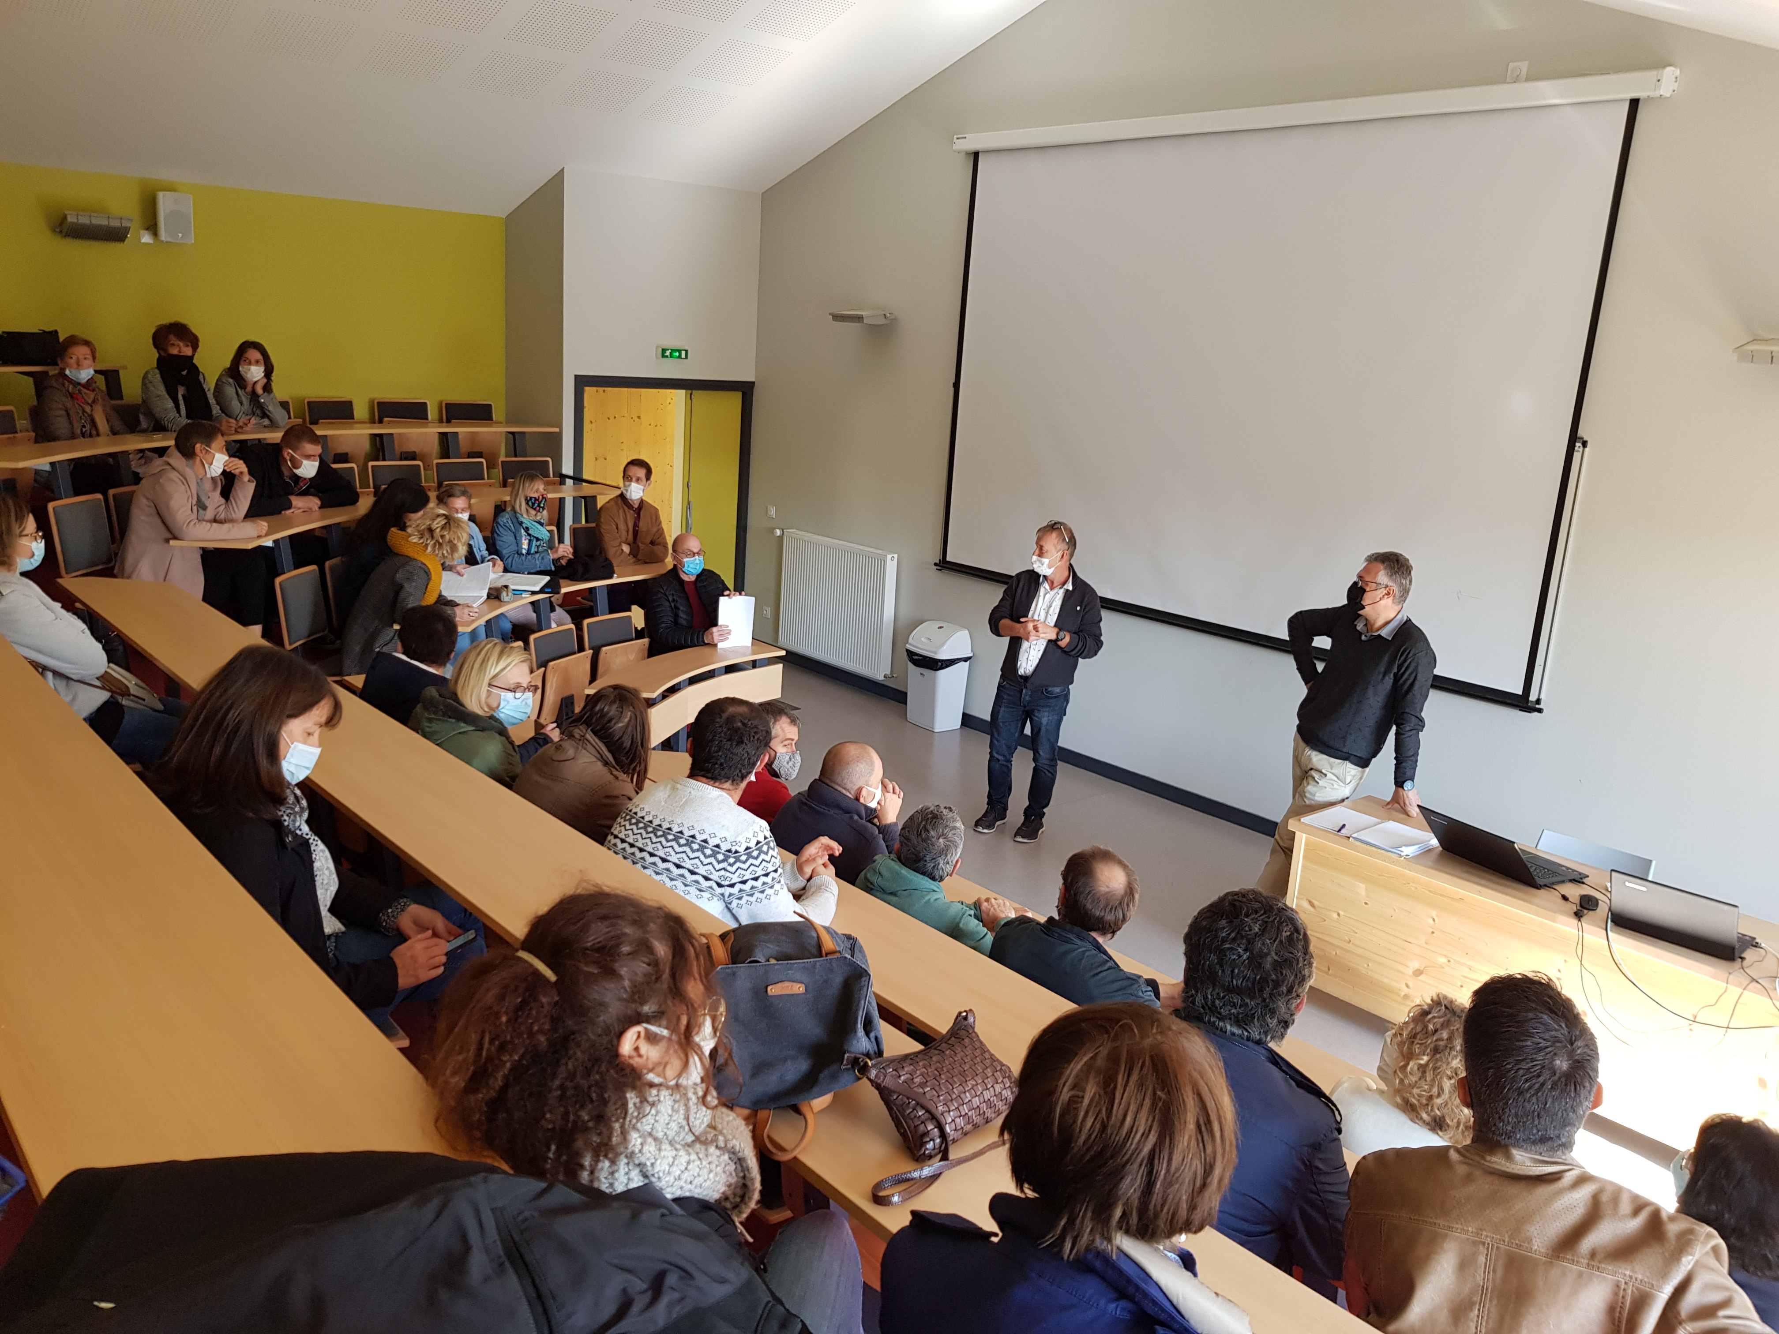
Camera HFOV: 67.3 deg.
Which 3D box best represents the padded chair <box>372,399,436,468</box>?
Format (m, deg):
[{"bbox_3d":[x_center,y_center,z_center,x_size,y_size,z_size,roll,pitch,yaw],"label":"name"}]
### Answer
[{"bbox_3d":[-3.533,-1.538,10.031,0.380,0.890,0.430,13,16,34],"label":"padded chair"}]

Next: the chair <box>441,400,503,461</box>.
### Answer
[{"bbox_3d":[-3.146,-1.594,10.377,0.380,0.890,0.430,14,16,36],"label":"chair"}]

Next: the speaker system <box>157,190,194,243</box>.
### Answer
[{"bbox_3d":[-4.382,-2.757,8.205,0.200,0.290,0.190,-9,18,-42],"label":"speaker system"}]

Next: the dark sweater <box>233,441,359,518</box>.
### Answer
[{"bbox_3d":[-3.212,-0.904,7.230,0.560,0.550,0.530,5,13,7],"label":"dark sweater"}]

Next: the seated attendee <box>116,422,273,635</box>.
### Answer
[{"bbox_3d":[-3.163,-0.458,6.126,0.740,1.290,0.500,3,13,-3],"label":"seated attendee"}]

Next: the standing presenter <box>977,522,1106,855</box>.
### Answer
[{"bbox_3d":[0.765,0.058,7.189,0.580,1.710,0.420,10,15,26],"label":"standing presenter"}]

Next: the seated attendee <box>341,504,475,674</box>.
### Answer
[{"bbox_3d":[-2.349,-0.109,6.380,0.770,1.280,0.500,4,13,2],"label":"seated attendee"}]

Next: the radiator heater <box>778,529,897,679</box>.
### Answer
[{"bbox_3d":[-0.396,-0.487,9.993,0.120,0.900,1.200,-9,18,-42],"label":"radiator heater"}]

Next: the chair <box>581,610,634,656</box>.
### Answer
[{"bbox_3d":[-1.603,0.118,8.054,0.420,0.840,0.450,12,16,31],"label":"chair"}]

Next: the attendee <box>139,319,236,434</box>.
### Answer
[{"bbox_3d":[-4.118,-1.302,7.846,0.700,1.350,0.500,9,14,20],"label":"attendee"}]

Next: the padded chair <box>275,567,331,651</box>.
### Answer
[{"bbox_3d":[-2.742,-0.020,6.745,0.480,0.890,0.440,4,13,1],"label":"padded chair"}]

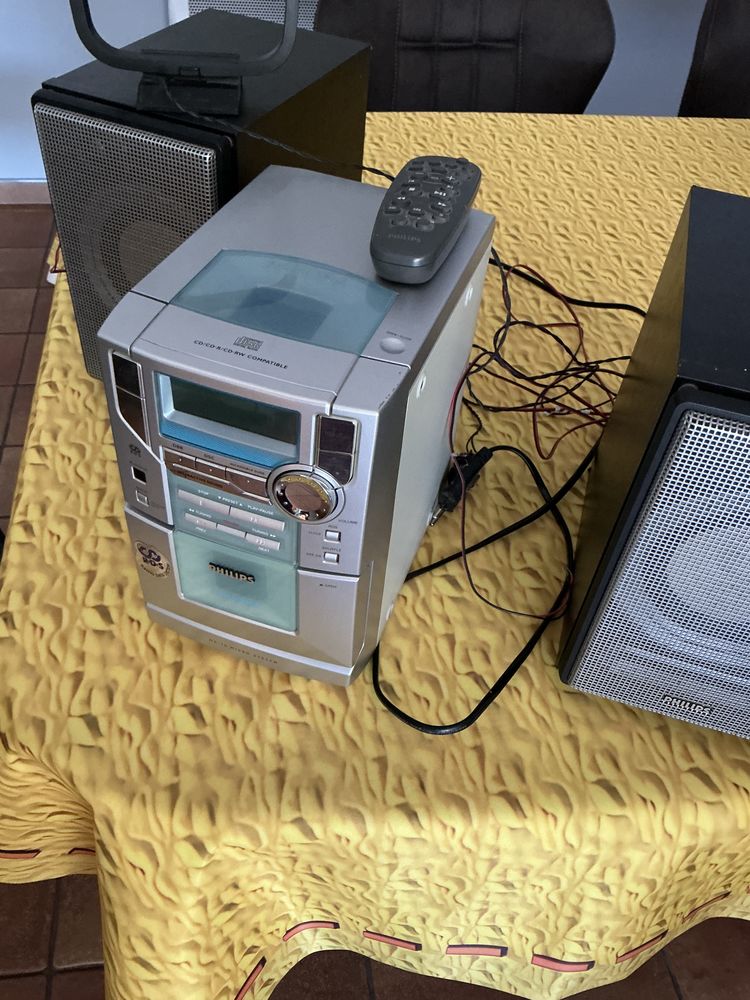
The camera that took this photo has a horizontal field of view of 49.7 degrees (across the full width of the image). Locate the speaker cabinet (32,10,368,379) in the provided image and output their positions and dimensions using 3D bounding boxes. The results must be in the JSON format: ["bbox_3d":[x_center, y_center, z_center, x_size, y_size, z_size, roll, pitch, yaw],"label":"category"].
[{"bbox_3d":[-0.132,-0.249,0.715,0.159,0.249,0.235,20,48,14],"label":"speaker cabinet"}]

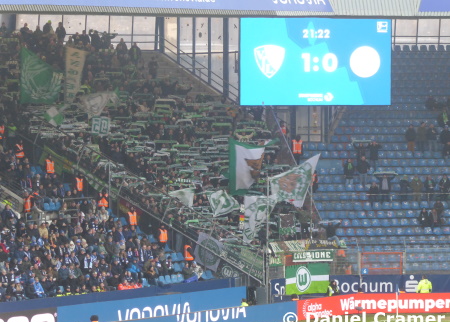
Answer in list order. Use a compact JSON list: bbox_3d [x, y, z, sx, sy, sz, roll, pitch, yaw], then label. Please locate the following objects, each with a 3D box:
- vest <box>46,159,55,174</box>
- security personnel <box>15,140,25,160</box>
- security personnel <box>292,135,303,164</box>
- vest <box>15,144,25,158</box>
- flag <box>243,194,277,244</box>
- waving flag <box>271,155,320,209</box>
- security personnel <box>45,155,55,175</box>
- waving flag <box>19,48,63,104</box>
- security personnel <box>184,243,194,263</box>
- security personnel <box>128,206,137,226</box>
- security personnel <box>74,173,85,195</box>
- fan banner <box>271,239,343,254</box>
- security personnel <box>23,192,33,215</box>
[{"bbox_3d":[-8.383,0.250,165.778,0.460,0.700,0.290,0,2,-3],"label":"vest"},{"bbox_3d":[-9.902,-0.102,166.763,0.540,1.780,0.360,0,2,-12],"label":"security personnel"},{"bbox_3d":[3.675,-0.379,174.000,0.550,1.790,0.360,0,2,6],"label":"security personnel"},{"bbox_3d":[-9.718,-0.435,163.000,0.460,0.660,0.320,-1,1,-34],"label":"vest"},{"bbox_3d":[1.652,2.800,165.000,1.630,2.400,0.500,0,2,-6],"label":"flag"},{"bbox_3d":[3.406,0.990,166.500,2.420,2.600,0.500,0,1,-3],"label":"waving flag"},{"bbox_3d":[-8.417,0.567,165.807,0.520,1.780,0.340,0,2,-3],"label":"security personnel"},{"bbox_3d":[-9.077,-4.229,170.500,2.080,2.880,0.400,0,2,-11],"label":"waving flag"},{"bbox_3d":[-1.576,4.606,157.500,0.400,1.770,0.550,0,2,-12],"label":"security personnel"},{"bbox_3d":[-4.365,3.068,163.226,0.520,1.780,0.340,0,2,7],"label":"security personnel"},{"bbox_3d":[-6.729,1.485,160.500,0.380,1.780,0.550,1,2,30],"label":"security personnel"},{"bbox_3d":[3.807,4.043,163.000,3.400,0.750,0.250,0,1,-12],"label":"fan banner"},{"bbox_3d":[-8.888,2.269,155.500,0.520,1.780,0.380,-1,1,-37],"label":"security personnel"}]

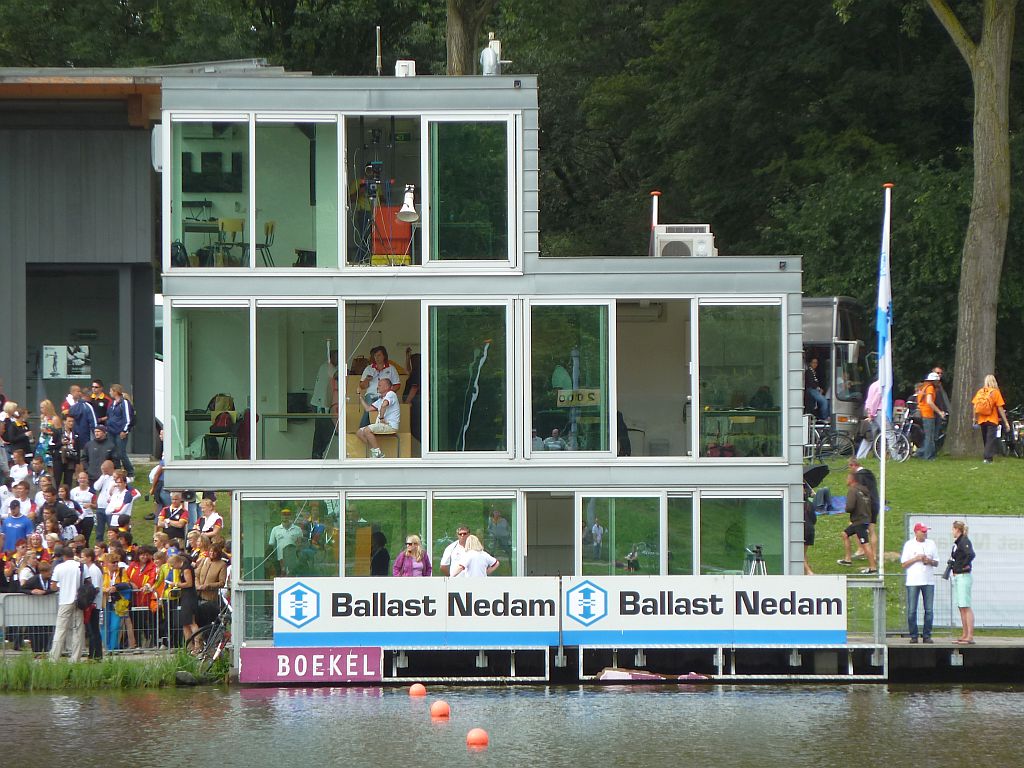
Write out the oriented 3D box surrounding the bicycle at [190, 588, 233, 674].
[{"bbox_3d":[-4.186,3.667,118.500,0.480,1.020,1.680,13,7,34],"label":"bicycle"}]

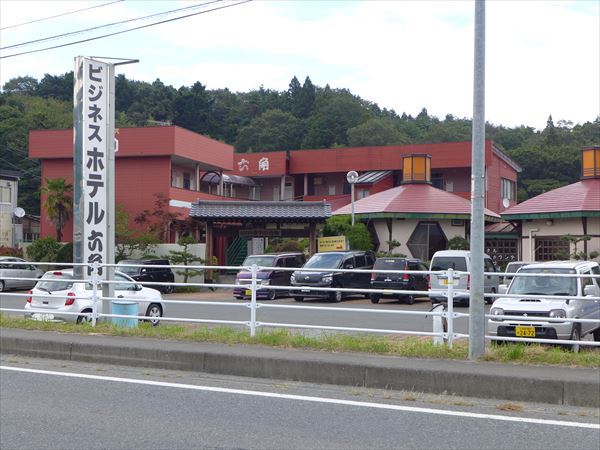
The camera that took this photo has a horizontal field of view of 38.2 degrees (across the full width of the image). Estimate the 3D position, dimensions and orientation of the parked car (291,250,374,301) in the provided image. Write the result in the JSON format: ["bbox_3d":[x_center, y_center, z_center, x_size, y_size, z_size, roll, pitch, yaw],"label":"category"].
[{"bbox_3d":[1.361,1.896,32.411,1.700,1.820,4.500,0,-1,30],"label":"parked car"}]

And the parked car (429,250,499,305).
[{"bbox_3d":[5.730,1.841,30.339,1.475,1.880,3.395,0,-1,29],"label":"parked car"}]

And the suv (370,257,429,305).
[{"bbox_3d":[3.669,1.950,30.822,1.475,1.550,3.395,0,-1,23],"label":"suv"}]

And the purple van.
[{"bbox_3d":[-1.070,1.894,32.283,1.475,1.670,3.395,0,-1,27],"label":"purple van"}]

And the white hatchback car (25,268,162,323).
[{"bbox_3d":[-4.991,1.847,21.779,1.680,1.510,3.780,0,-1,28],"label":"white hatchback car"}]

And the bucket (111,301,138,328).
[{"bbox_3d":[-3.000,1.562,14.884,0.450,0.500,0.450,0,-1,0],"label":"bucket"}]

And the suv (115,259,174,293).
[{"bbox_3d":[-6.995,2.237,36.993,1.680,1.530,3.900,0,-1,24],"label":"suv"}]

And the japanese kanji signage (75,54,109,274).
[{"bbox_3d":[-3.739,-0.997,15.622,0.220,3.920,0.600,0,-1,33],"label":"japanese kanji signage"}]

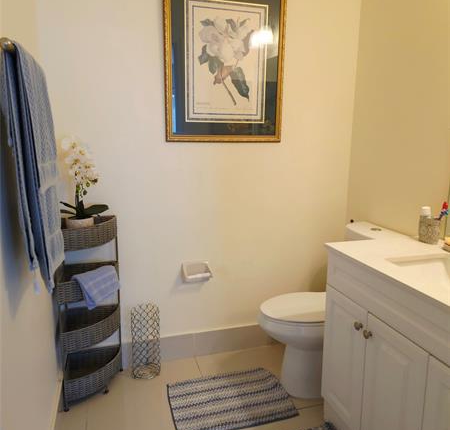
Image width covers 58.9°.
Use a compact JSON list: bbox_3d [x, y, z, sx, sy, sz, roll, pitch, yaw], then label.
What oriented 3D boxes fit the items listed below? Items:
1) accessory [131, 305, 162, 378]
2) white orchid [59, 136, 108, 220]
[{"bbox_3d":[-0.443,0.691,2.219,0.144,0.410,0.141,-3,11,-16],"label":"accessory"},{"bbox_3d":[-0.679,-0.112,1.897,0.236,0.503,0.210,-3,11,-16],"label":"white orchid"}]

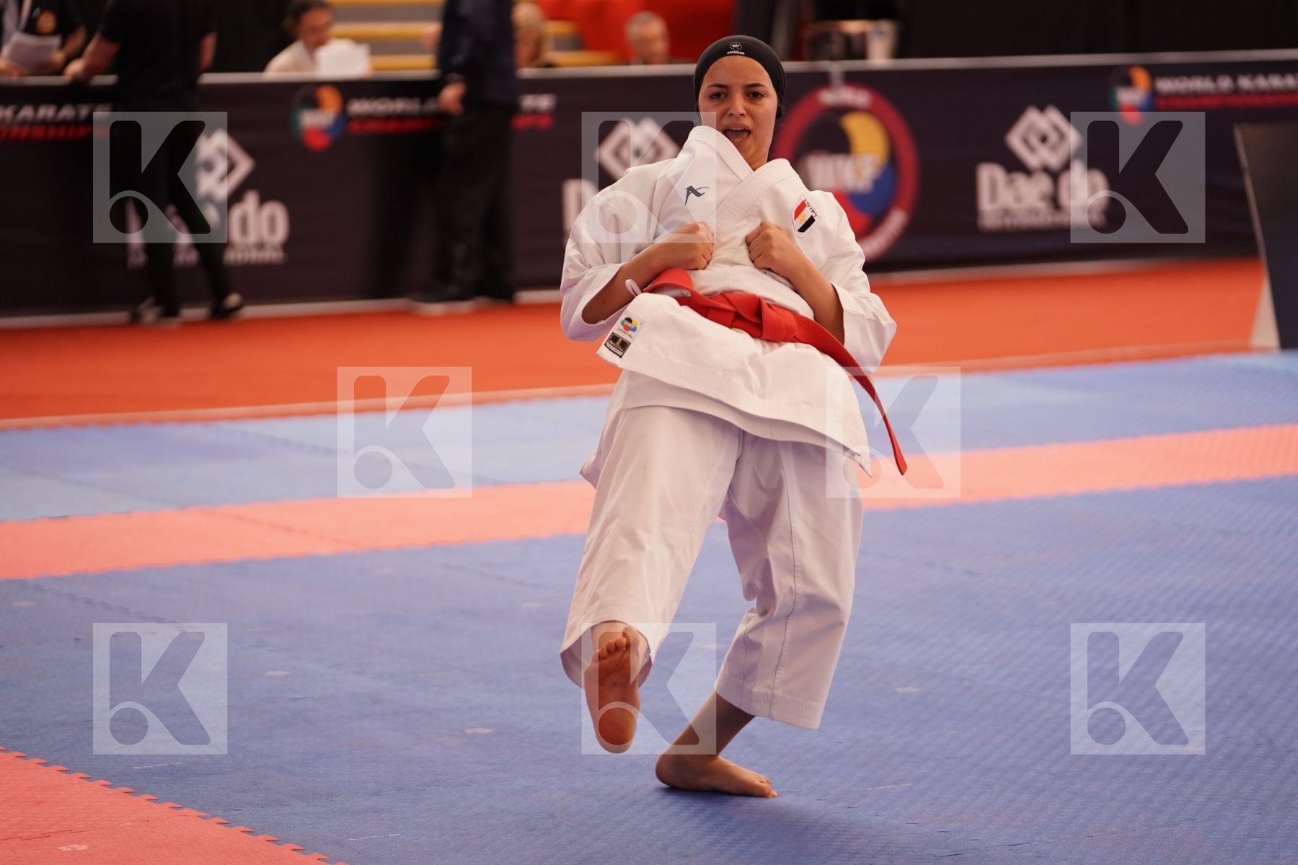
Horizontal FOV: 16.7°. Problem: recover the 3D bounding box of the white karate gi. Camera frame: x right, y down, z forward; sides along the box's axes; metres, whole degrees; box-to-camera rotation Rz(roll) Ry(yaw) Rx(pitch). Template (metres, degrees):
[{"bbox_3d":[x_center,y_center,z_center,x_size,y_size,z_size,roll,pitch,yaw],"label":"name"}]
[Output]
[{"bbox_3d":[0.140,0.000,7.710,0.620,1.040,0.800,0,6,-5],"label":"white karate gi"}]

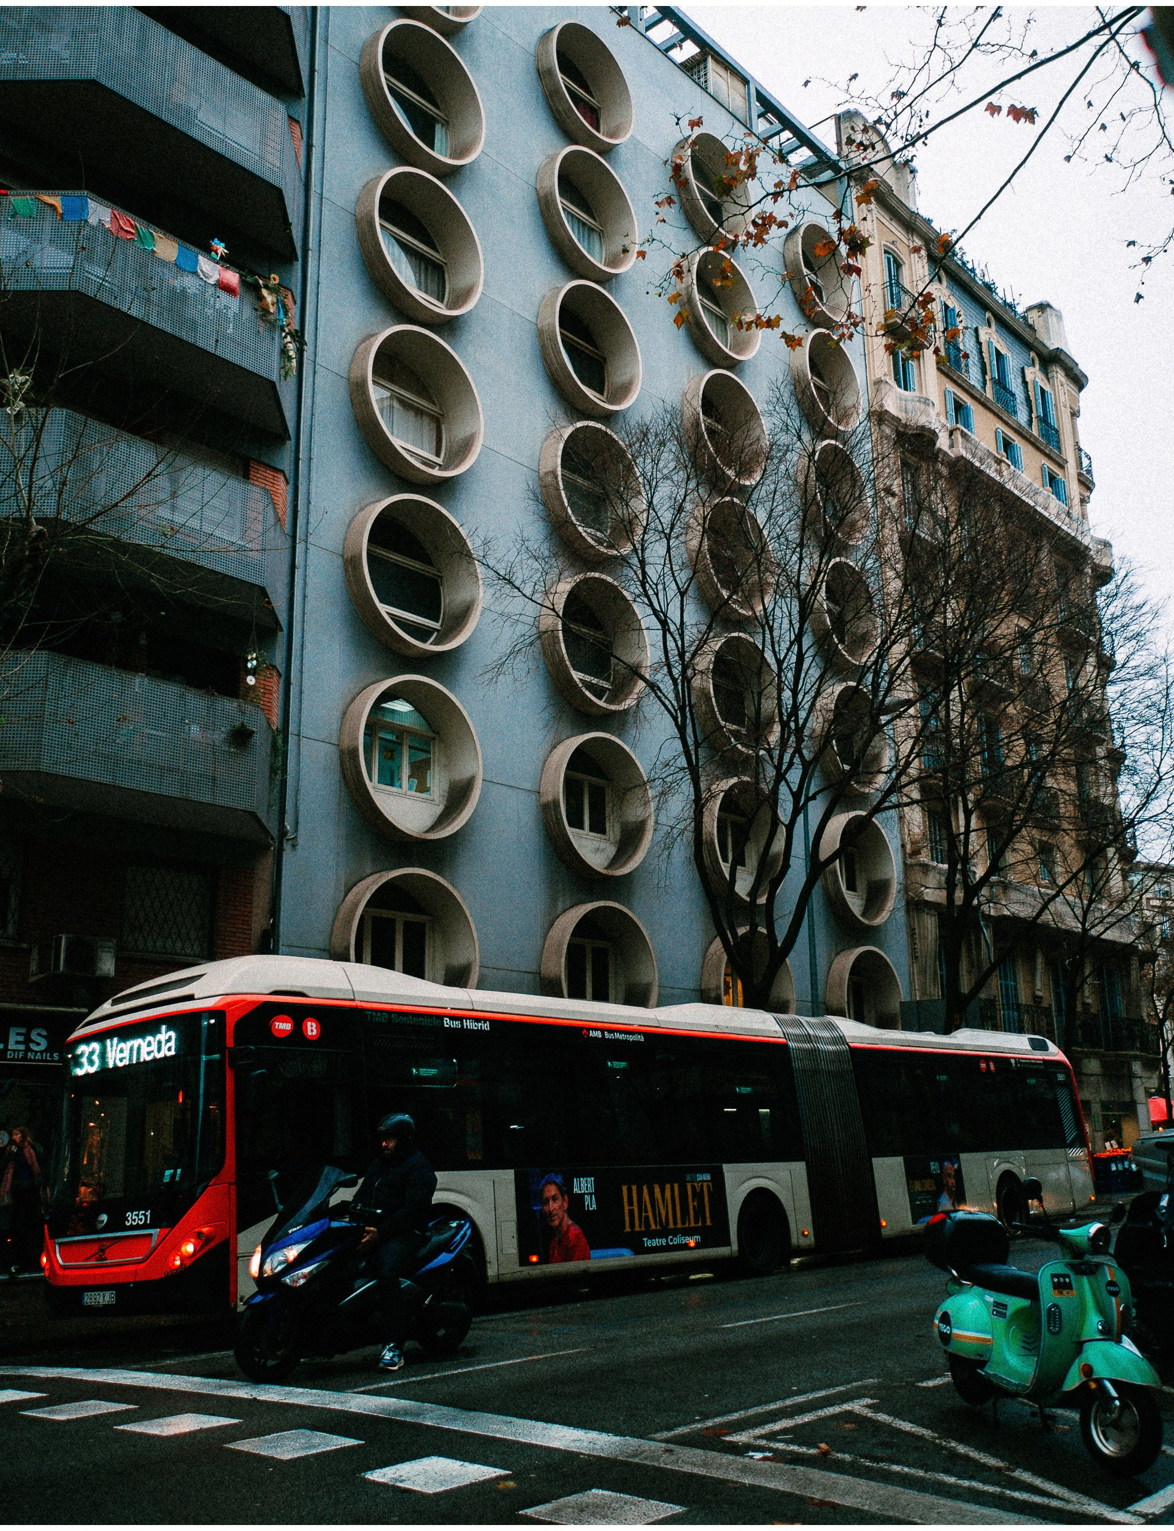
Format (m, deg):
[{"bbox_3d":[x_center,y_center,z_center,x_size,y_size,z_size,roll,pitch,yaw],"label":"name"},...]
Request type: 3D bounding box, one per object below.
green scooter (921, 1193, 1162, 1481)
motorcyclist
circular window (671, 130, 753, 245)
[{"bbox_3d":[2.221,2.739,6.731,0.680,1.150,1.820,3,-15,-14],"label":"green scooter"},{"bbox_3d":[-1.419,3.429,9.898,0.620,1.690,0.760,-12,-18,35],"label":"motorcyclist"},{"bbox_3d":[2.983,-13.663,32.150,0.470,2.550,2.550,-15,-21,40],"label":"circular window"}]

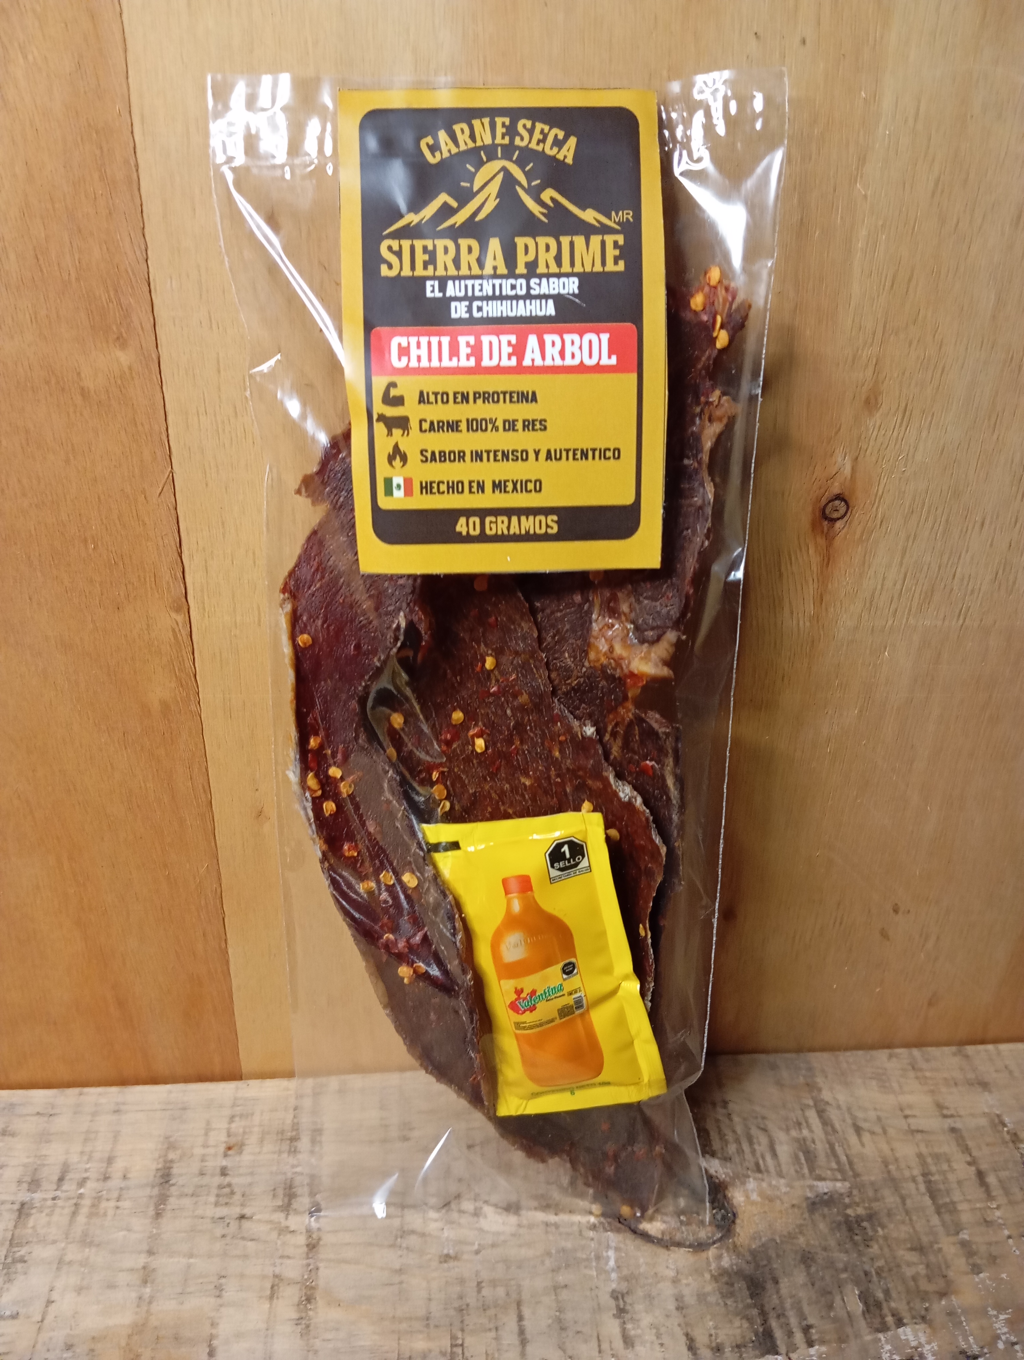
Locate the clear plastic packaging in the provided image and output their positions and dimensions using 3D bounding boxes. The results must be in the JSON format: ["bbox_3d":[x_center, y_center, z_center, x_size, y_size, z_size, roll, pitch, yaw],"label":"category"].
[{"bbox_3d":[-0.002,0.018,0.254,0.115,0.282,0.032,-1,19,-2],"label":"clear plastic packaging"}]

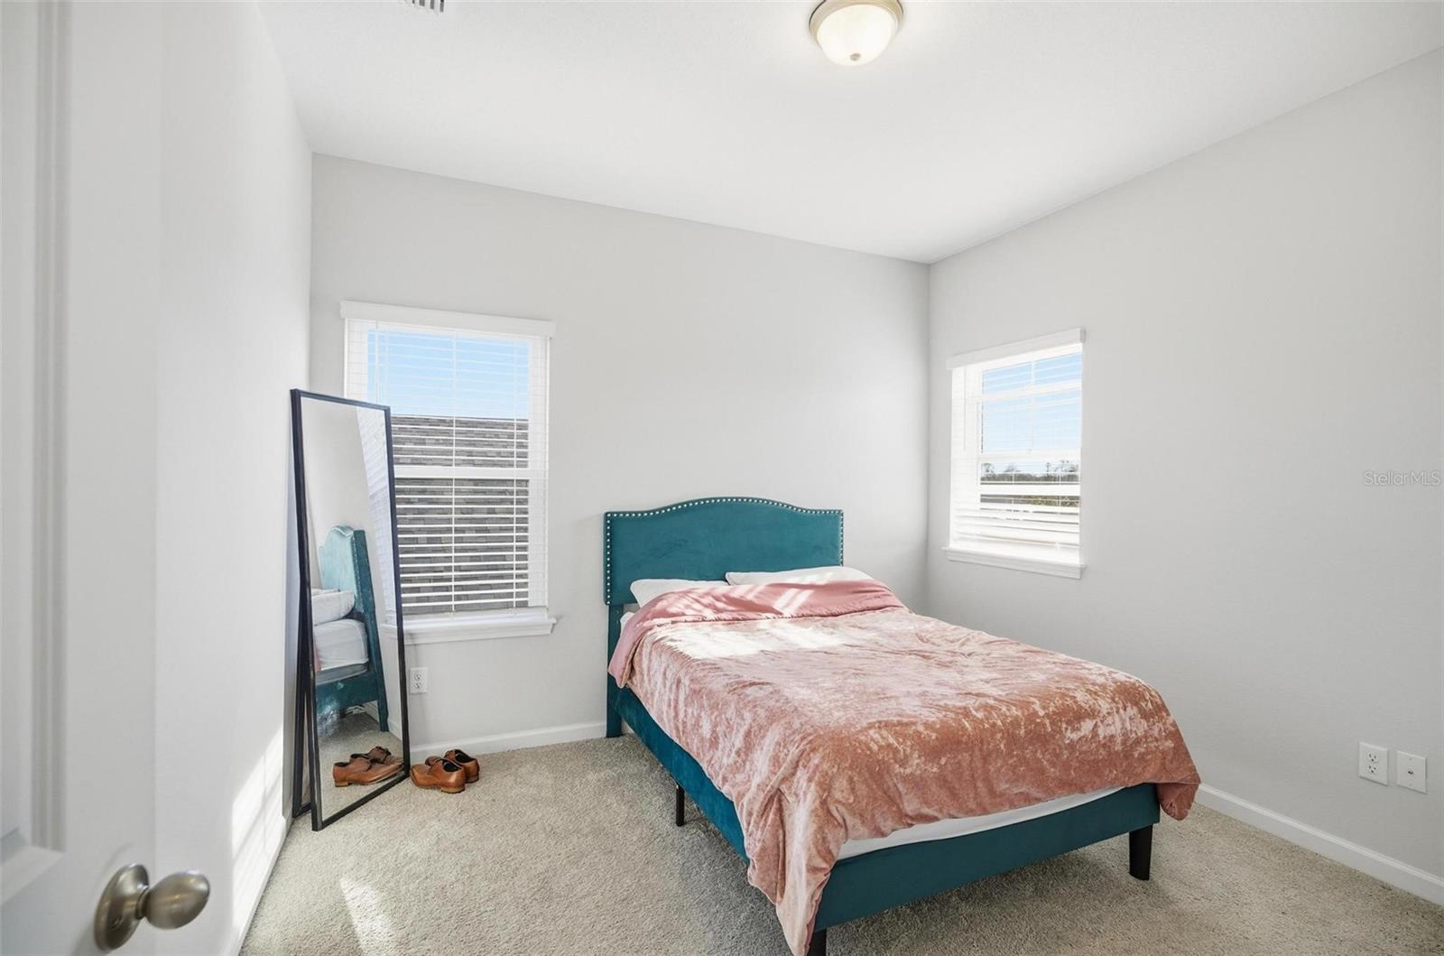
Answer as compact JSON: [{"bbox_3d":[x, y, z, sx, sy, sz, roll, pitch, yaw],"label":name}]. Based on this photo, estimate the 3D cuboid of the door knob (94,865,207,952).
[{"bbox_3d":[-0.535,0.406,0.615,0.071,0.067,0.067,0,0,-14],"label":"door knob"}]

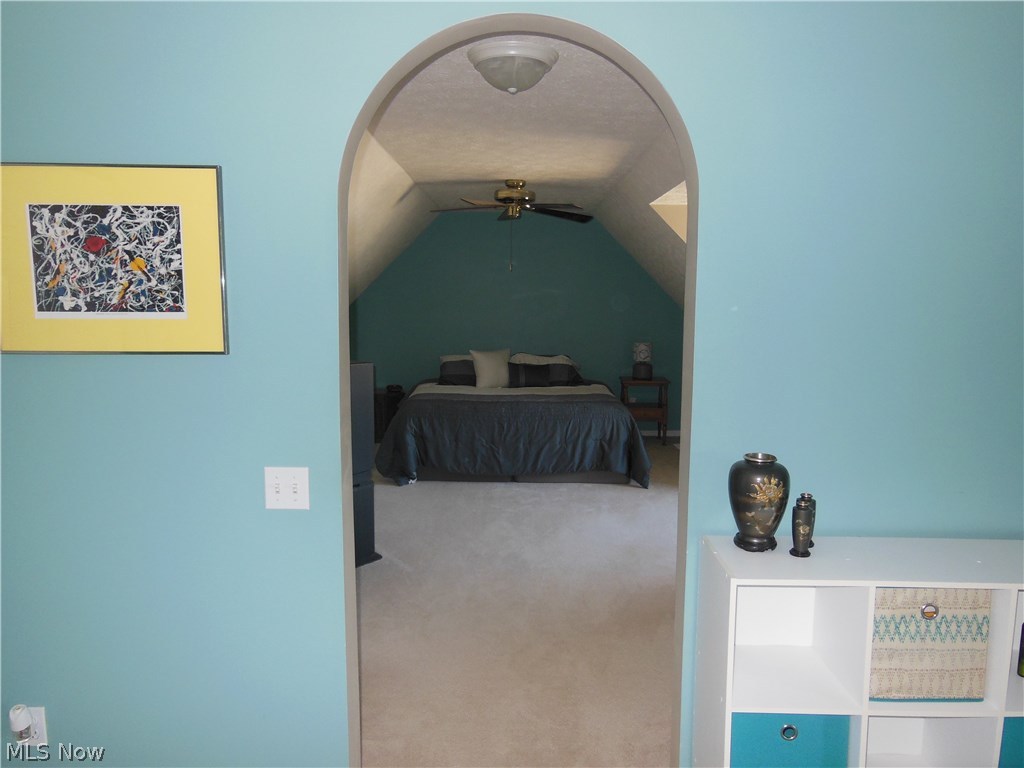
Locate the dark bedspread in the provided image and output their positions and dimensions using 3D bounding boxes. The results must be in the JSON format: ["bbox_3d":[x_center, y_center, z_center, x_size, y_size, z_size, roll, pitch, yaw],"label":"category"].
[{"bbox_3d":[0.024,0.422,6.852,2.250,0.645,1.700,0,7,1],"label":"dark bedspread"}]

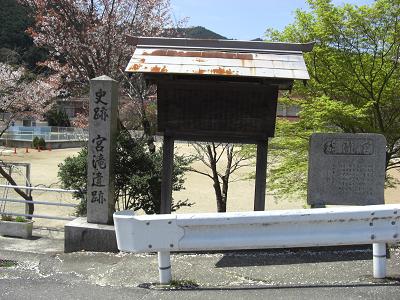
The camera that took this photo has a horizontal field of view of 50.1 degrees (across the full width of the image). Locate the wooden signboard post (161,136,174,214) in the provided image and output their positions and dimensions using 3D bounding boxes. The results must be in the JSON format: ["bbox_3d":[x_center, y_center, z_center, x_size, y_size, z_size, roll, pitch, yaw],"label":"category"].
[{"bbox_3d":[-0.398,0.522,5.255,0.125,1.340,0.125,2,3,3],"label":"wooden signboard post"}]

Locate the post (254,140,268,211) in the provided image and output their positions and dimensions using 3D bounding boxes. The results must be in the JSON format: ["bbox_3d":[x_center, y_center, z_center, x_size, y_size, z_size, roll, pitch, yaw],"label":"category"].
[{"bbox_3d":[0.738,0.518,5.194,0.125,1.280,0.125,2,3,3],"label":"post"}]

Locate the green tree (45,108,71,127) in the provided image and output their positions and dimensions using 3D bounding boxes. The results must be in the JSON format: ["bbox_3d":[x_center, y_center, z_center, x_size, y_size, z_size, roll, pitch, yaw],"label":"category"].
[{"bbox_3d":[-22.000,-4.632,66.000,3.800,3.700,3.600,2,3,0],"label":"green tree"}]

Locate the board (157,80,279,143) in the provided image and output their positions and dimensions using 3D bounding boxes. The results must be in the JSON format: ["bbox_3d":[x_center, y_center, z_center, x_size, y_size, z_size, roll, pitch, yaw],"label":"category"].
[{"bbox_3d":[0.211,-0.456,5.060,1.410,0.710,0.130,2,3,3],"label":"board"}]

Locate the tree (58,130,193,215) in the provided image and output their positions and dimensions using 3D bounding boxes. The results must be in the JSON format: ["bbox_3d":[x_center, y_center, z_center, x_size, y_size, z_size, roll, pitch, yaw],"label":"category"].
[{"bbox_3d":[-1.187,0.417,7.000,1.950,1.450,1.650,2,3,3],"label":"tree"}]

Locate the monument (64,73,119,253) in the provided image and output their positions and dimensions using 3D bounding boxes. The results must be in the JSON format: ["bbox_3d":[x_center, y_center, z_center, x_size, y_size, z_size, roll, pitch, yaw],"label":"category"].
[{"bbox_3d":[-1.289,0.158,5.600,0.680,2.260,0.670,2,3,4],"label":"monument"}]

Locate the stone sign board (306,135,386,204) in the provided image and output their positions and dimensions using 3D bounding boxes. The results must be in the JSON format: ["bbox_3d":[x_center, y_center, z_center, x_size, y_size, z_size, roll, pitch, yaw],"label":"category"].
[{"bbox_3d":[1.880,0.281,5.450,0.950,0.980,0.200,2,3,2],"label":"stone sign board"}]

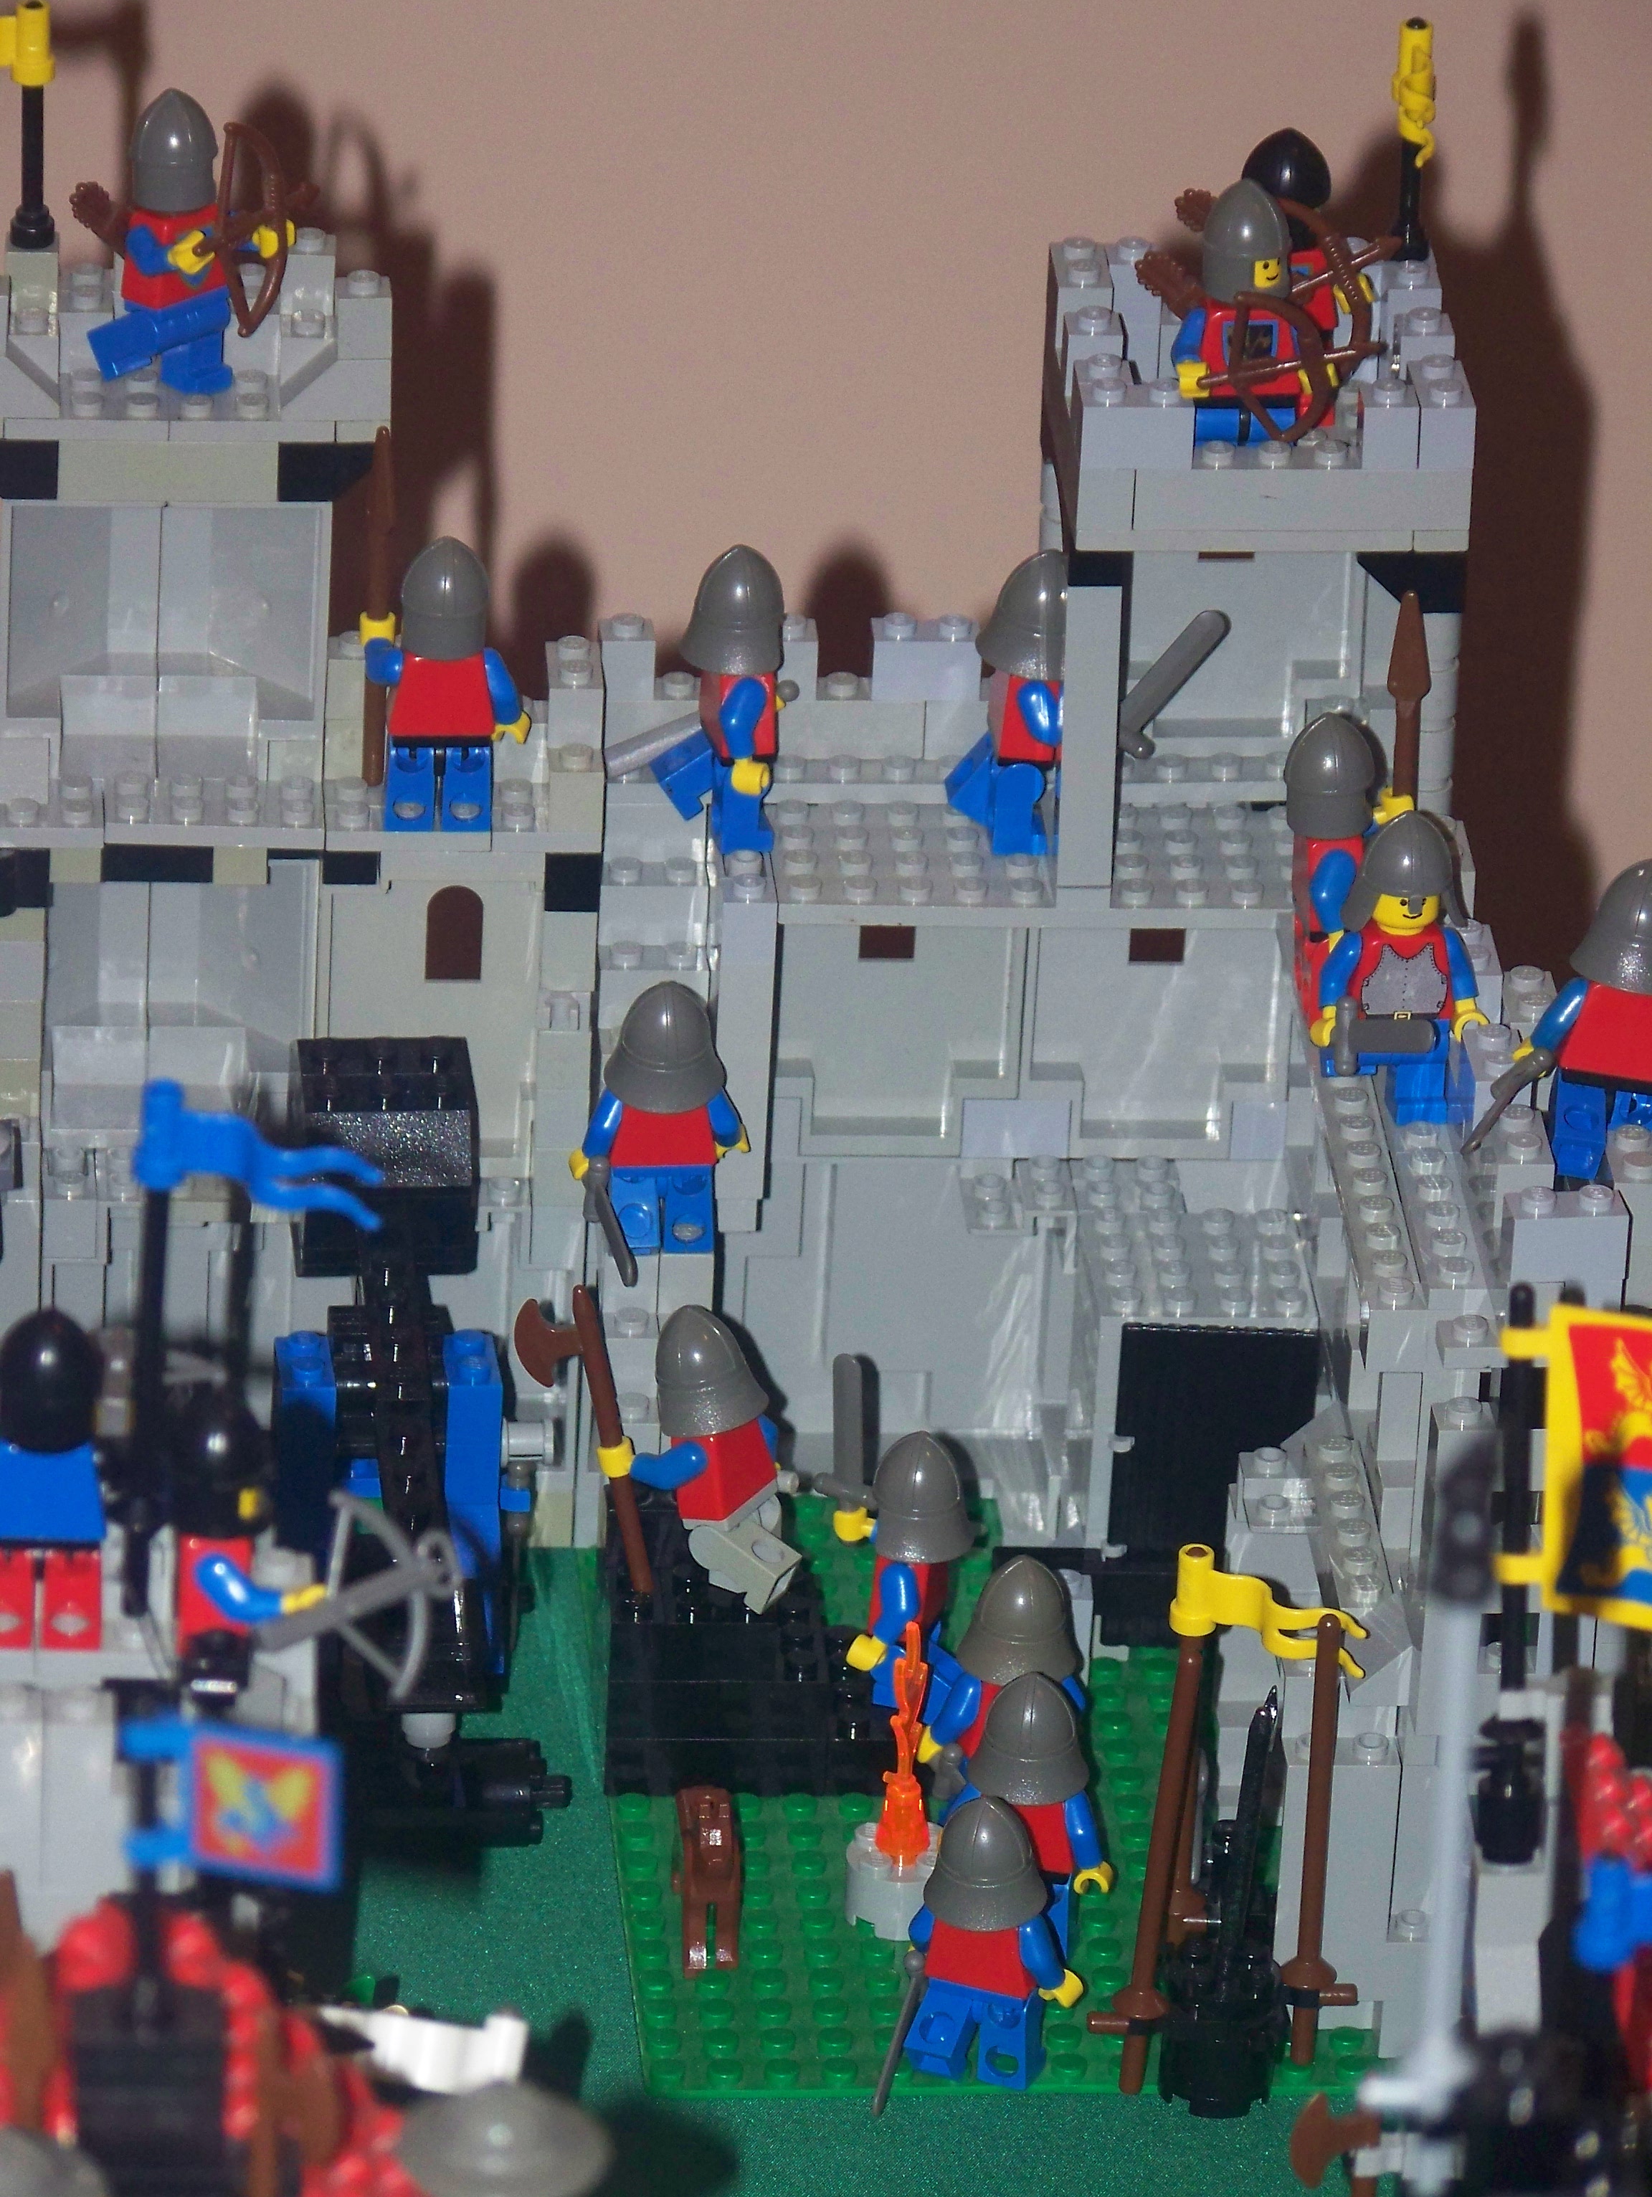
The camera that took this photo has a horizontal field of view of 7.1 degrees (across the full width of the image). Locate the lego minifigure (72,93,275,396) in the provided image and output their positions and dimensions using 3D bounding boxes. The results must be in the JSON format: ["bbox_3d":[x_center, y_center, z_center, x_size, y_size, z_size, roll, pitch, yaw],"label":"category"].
[{"bbox_3d":[-0.093,-0.123,1.909,0.026,0.046,0.024,22,33,34],"label":"lego minifigure"}]

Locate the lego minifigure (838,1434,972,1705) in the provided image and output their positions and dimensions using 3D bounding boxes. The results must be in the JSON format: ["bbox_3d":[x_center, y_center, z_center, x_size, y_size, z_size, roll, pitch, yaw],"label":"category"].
[{"bbox_3d":[0.011,0.069,1.915,0.022,0.046,0.025,9,28,13],"label":"lego minifigure"}]

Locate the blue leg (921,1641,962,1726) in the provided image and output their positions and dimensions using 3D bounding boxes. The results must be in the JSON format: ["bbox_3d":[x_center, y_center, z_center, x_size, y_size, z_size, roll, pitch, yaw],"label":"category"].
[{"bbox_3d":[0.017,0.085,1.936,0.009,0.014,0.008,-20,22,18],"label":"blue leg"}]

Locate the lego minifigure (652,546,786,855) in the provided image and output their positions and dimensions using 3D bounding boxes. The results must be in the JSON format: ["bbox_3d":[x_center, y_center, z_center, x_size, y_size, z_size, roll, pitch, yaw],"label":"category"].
[{"bbox_3d":[-0.013,-0.059,1.923,0.021,0.046,0.025,-3,28,-11],"label":"lego minifigure"}]

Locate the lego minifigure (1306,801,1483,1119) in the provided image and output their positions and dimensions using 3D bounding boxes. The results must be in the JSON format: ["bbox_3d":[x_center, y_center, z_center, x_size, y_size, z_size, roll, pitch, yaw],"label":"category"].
[{"bbox_3d":[0.079,-0.019,1.845,0.025,0.045,0.018,0,27,-5],"label":"lego minifigure"}]

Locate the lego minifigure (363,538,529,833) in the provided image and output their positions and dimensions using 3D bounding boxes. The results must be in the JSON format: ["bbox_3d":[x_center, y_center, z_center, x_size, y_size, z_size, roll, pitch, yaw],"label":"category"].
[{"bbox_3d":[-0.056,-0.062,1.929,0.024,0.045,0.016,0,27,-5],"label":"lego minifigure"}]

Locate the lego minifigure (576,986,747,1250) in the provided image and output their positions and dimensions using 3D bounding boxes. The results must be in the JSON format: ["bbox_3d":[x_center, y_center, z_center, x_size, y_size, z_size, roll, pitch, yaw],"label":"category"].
[{"bbox_3d":[-0.024,0.003,1.908,0.026,0.046,0.017,-1,32,-6],"label":"lego minifigure"}]

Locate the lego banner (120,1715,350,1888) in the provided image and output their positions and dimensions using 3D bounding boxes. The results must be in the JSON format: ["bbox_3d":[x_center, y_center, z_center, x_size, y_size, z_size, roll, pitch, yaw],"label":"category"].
[{"bbox_3d":[-0.066,0.079,1.486,0.024,0.019,0.004,7,28,8],"label":"lego banner"}]

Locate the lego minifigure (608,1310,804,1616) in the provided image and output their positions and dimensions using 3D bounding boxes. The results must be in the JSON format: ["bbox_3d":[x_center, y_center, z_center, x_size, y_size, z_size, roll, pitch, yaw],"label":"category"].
[{"bbox_3d":[-0.015,0.051,1.905,0.024,0.047,0.025,8,25,37],"label":"lego minifigure"}]

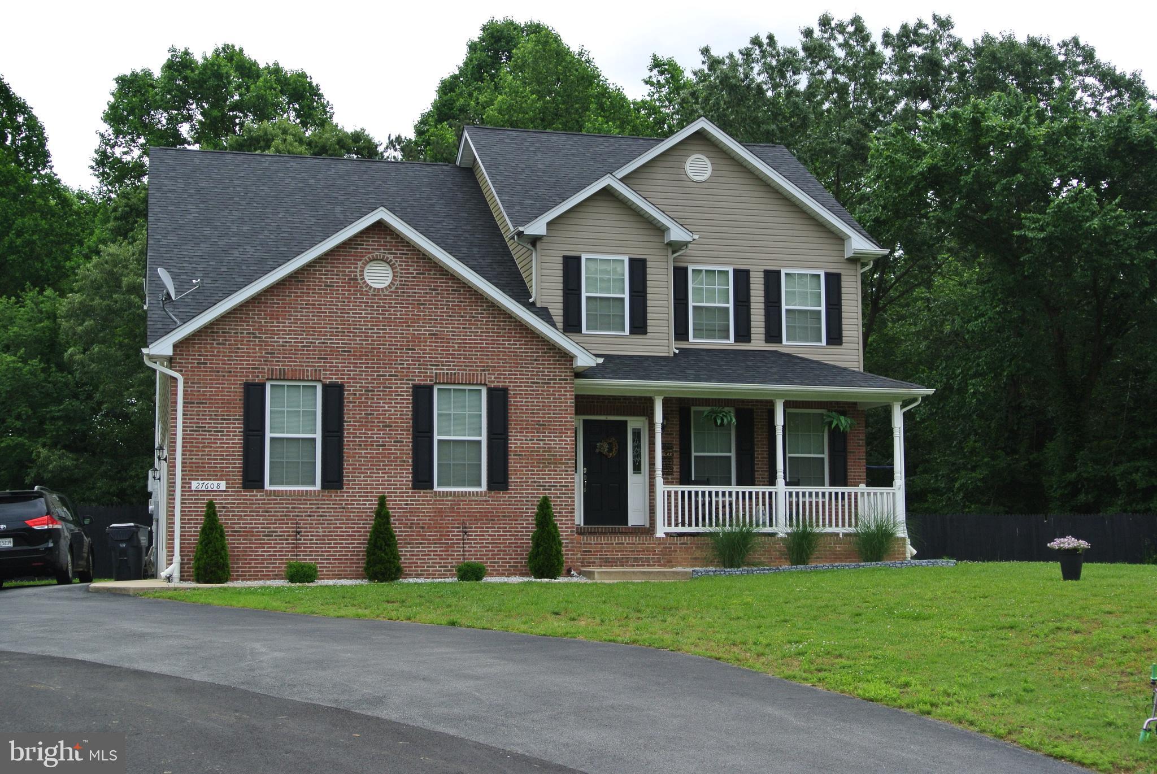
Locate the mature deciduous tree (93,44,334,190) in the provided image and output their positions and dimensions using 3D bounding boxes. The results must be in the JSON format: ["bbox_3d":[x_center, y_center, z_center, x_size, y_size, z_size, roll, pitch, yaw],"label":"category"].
[{"bbox_3d":[-12.400,-2.788,55.030,9.000,17.960,9.000,1,-6,-15],"label":"mature deciduous tree"}]

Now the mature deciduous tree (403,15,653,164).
[{"bbox_3d":[-1.694,-3.253,54.987,9.500,18.760,9.500,1,-6,-15],"label":"mature deciduous tree"}]

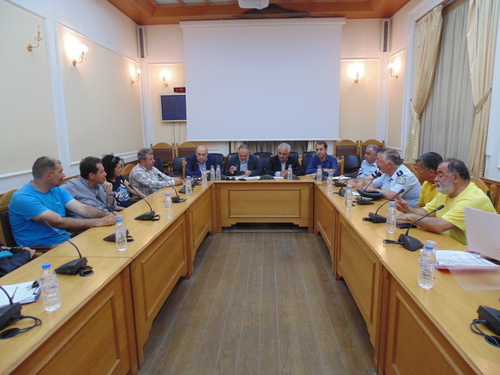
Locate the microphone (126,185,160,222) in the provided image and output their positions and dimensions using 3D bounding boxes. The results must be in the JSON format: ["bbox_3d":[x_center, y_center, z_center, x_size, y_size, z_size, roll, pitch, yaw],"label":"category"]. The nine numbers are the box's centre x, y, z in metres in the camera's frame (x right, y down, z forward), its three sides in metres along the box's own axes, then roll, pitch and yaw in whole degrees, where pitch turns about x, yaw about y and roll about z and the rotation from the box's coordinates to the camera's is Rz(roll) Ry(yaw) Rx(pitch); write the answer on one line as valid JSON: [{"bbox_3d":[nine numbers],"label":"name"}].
[{"bbox_3d":[-0.930,0.125,2.757,0.230,0.300,0.130,0,10,3],"label":"microphone"}]

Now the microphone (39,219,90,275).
[{"bbox_3d":[-1.050,0.323,1.773,0.240,0.285,0.140,0,11,1],"label":"microphone"}]

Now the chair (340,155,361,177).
[{"bbox_3d":[2.058,-0.154,6.617,0.500,1.000,0.560,0,10,3],"label":"chair"}]

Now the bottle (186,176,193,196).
[{"bbox_3d":[-0.701,-0.011,3.672,0.066,0.220,0.066,0,11,3],"label":"bottle"}]

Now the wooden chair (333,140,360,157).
[{"bbox_3d":[2.076,-0.437,6.697,0.540,1.080,0.580,0,10,4],"label":"wooden chair"}]

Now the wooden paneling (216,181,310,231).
[{"bbox_3d":[0.220,0.292,4.823,1.474,0.758,0.080,0,10,4],"label":"wooden paneling"}]

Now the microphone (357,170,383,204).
[{"bbox_3d":[1.216,0.010,3.233,0.230,0.315,0.130,0,10,3],"label":"microphone"}]

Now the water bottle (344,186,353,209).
[{"bbox_3d":[0.949,0.100,3.035,0.066,0.214,0.066,0,10,3],"label":"water bottle"}]

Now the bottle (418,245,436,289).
[{"bbox_3d":[0.851,0.376,1.519,0.068,0.210,0.068,0,10,4],"label":"bottle"}]

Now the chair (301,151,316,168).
[{"bbox_3d":[1.282,-0.233,6.387,0.500,0.930,0.550,0,11,3],"label":"chair"}]

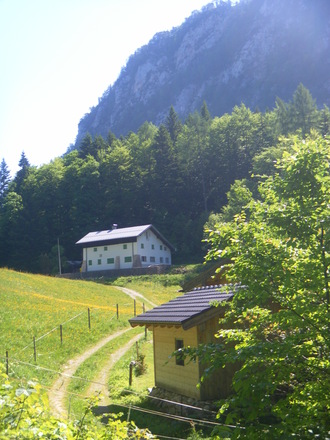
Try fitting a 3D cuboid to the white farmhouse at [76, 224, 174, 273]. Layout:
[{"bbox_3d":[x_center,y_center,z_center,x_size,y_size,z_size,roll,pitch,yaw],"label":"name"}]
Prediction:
[{"bbox_3d":[-8.320,5.970,135.170,17.260,9.260,11.730,-8,-10,38],"label":"white farmhouse"}]

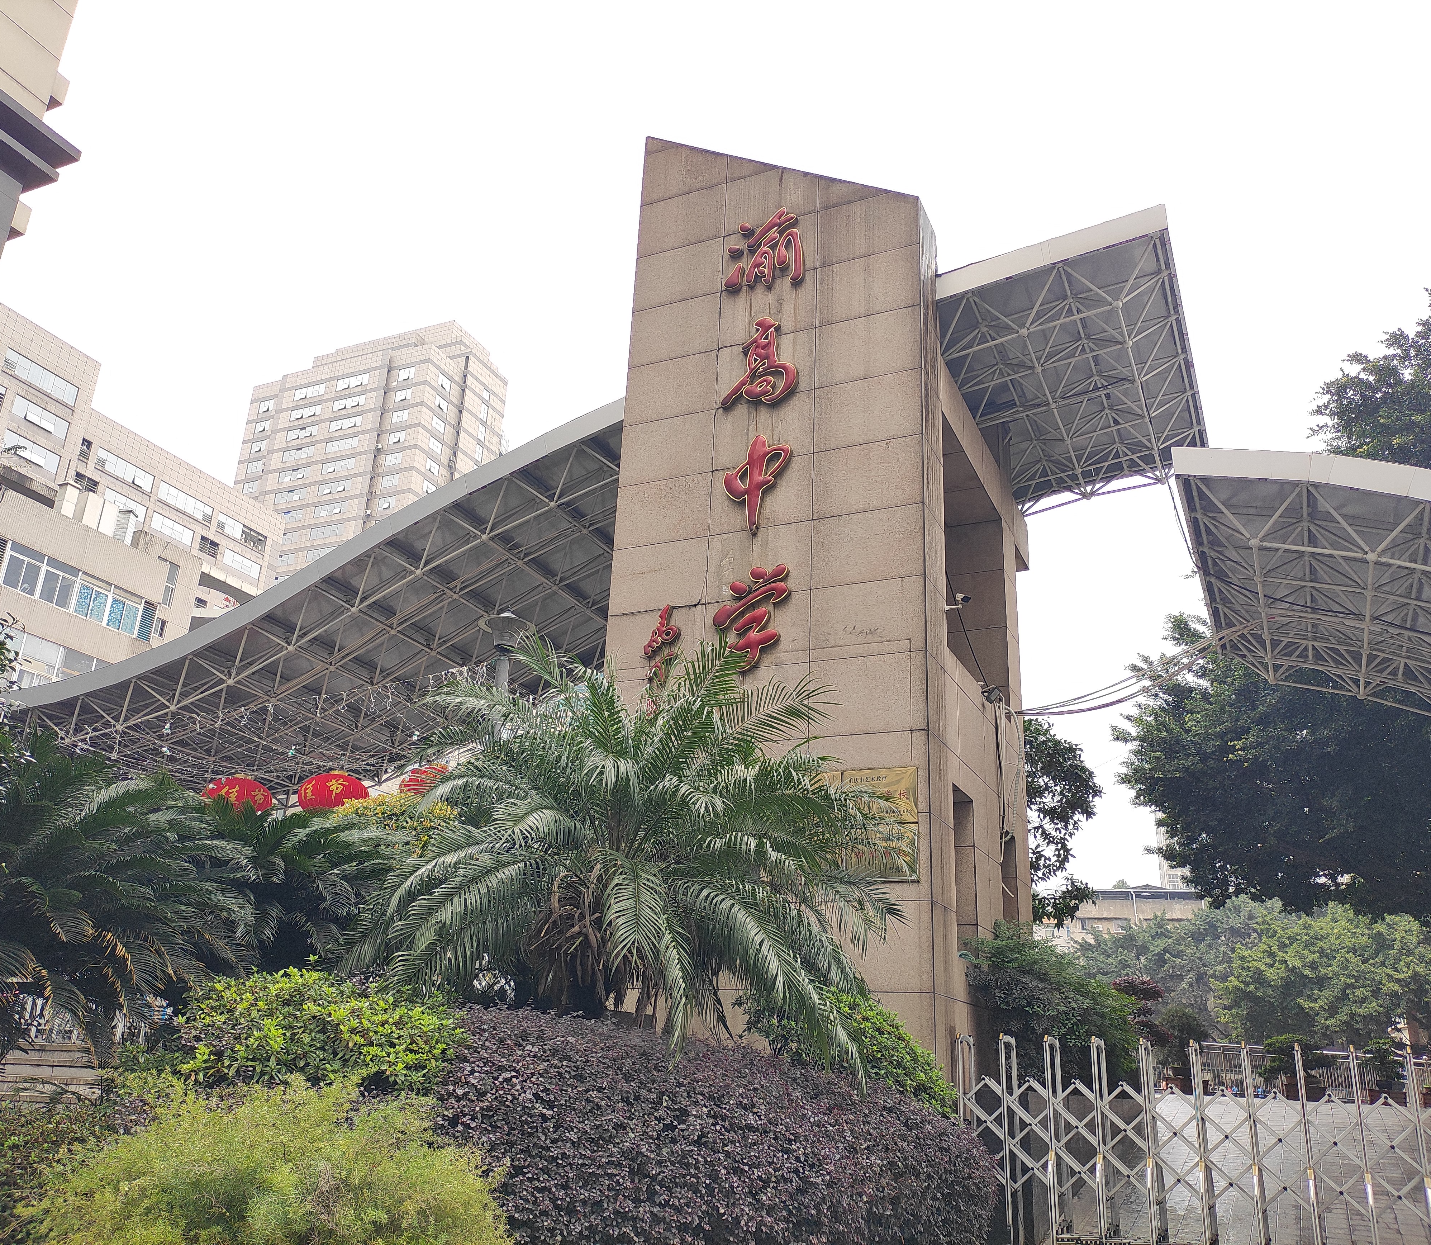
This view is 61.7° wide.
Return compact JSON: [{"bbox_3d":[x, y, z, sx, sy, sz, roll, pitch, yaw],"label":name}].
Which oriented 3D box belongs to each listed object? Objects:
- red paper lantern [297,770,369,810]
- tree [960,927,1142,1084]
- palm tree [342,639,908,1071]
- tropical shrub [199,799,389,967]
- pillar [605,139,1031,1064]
[{"bbox_3d":[-5.742,2.608,18.000,1.050,0.780,1.050,-7,-22,24],"label":"red paper lantern"},{"bbox_3d":[3.841,4.115,12.817,1.500,1.950,2.600,-7,-22,24],"label":"tree"},{"bbox_3d":[-0.724,1.931,9.500,4.300,3.650,4.200,-7,-22,24],"label":"palm tree"},{"bbox_3d":[-4.263,2.919,12.000,2.100,2.600,2.100,-7,-22,24],"label":"tropical shrub"},{"bbox_3d":[1.447,0.044,14.685,3.630,12.420,4.620,-7,-22,24],"label":"pillar"}]

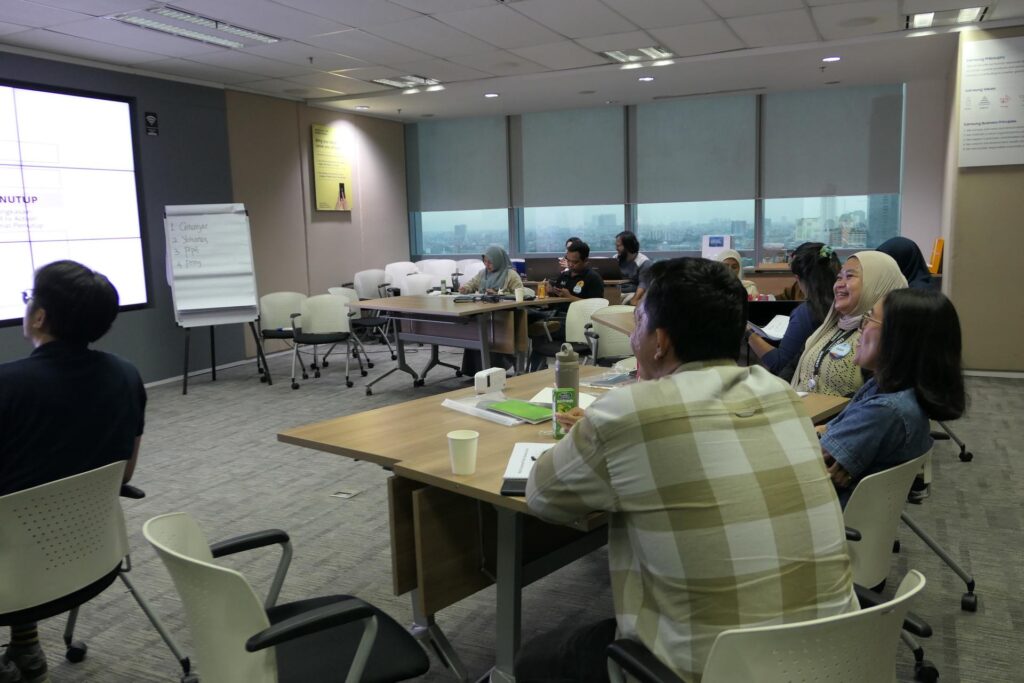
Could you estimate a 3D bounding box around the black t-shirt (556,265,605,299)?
[{"bbox_3d":[0.559,-0.326,6.444,0.320,0.560,0.480,-9,11,-41],"label":"black t-shirt"}]

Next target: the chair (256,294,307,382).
[{"bbox_3d":[-2.147,-0.065,7.581,0.570,0.785,0.560,-5,9,-19],"label":"chair"}]

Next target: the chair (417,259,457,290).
[{"bbox_3d":[-0.938,-0.512,9.831,0.630,0.910,0.600,1,9,13],"label":"chair"}]

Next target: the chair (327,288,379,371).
[{"bbox_3d":[-1.573,-0.164,8.112,0.560,0.785,0.570,2,9,20],"label":"chair"}]

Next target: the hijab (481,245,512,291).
[{"bbox_3d":[-0.142,-0.682,7.550,0.310,0.450,0.300,-9,11,-39],"label":"hijab"}]

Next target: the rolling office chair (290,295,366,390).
[{"bbox_3d":[-1.660,-0.015,7.175,0.570,0.785,0.560,-1,9,1],"label":"rolling office chair"}]

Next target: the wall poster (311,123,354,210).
[{"bbox_3d":[-2.153,-2.065,9.549,0.035,0.977,0.651,3,10,26],"label":"wall poster"}]

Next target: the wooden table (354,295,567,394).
[{"bbox_3d":[-0.461,0.046,6.543,1.390,0.745,1.170,6,11,43],"label":"wooden table"}]

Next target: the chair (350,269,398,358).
[{"bbox_3d":[-1.510,-0.280,8.744,0.580,0.820,0.580,2,9,23],"label":"chair"}]

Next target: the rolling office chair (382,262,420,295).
[{"bbox_3d":[-1.371,-0.467,9.681,0.620,0.890,0.600,3,10,28],"label":"rolling office chair"}]

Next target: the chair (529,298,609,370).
[{"bbox_3d":[0.428,0.098,5.828,0.580,0.790,0.580,-10,11,-43],"label":"chair"}]

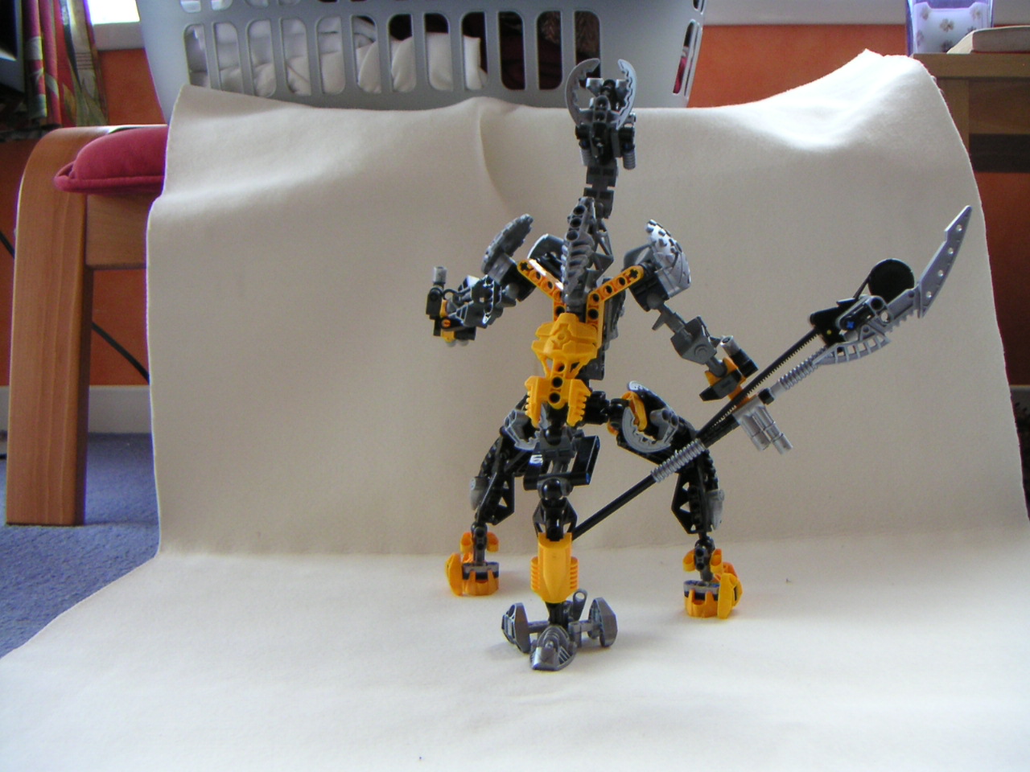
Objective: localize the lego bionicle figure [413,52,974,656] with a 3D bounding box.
[{"bbox_3d":[0.077,-0.021,0.558,0.285,0.300,0.178,0,0,18],"label":"lego bionicle figure"}]

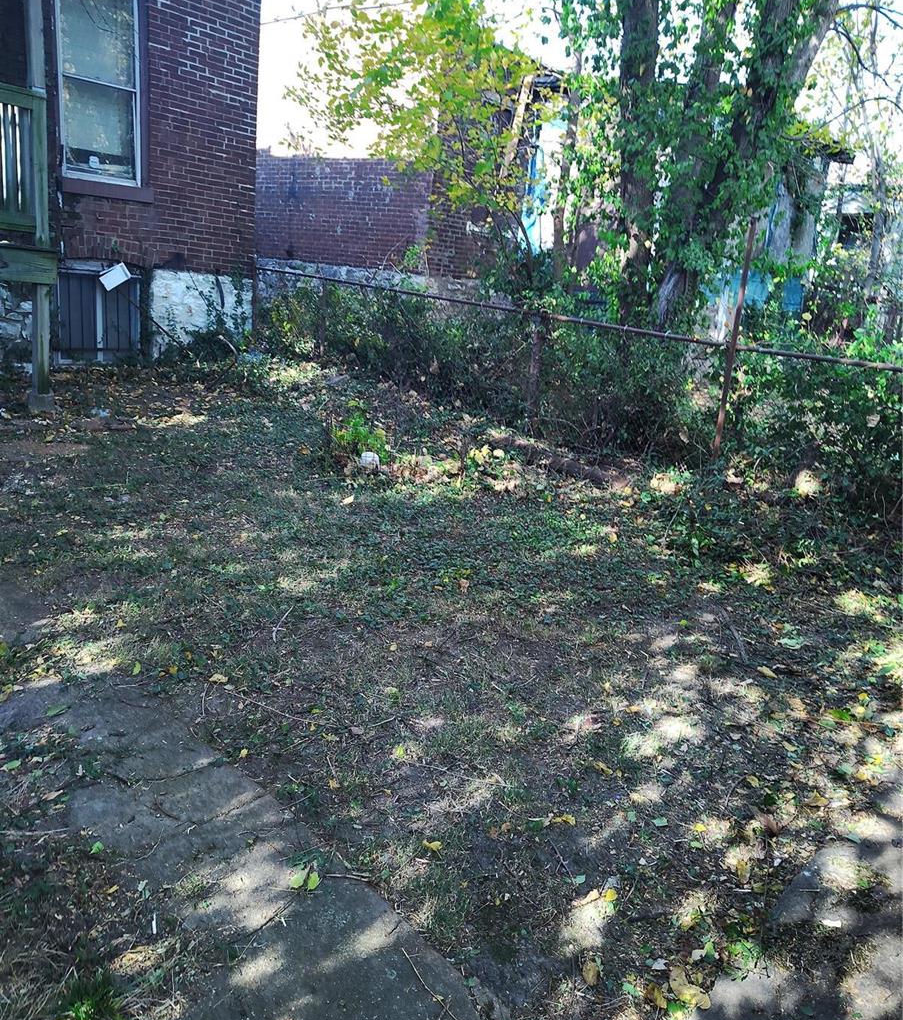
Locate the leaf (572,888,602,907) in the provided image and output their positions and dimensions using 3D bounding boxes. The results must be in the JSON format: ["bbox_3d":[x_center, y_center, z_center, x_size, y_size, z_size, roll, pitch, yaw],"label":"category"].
[{"bbox_3d":[0.338,0.967,2.069,0.089,0.022,0.040,-6,20,-38],"label":"leaf"}]

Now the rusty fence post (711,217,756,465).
[{"bbox_3d":[2.443,-1.431,7.197,0.055,2.080,0.055,-9,19,-43],"label":"rusty fence post"}]

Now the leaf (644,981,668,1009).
[{"bbox_3d":[0.443,1.056,1.804,0.045,0.022,0.063,-1,18,-24],"label":"leaf"}]

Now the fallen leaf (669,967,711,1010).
[{"bbox_3d":[0.520,1.054,1.837,0.073,0.026,0.112,3,16,-13],"label":"fallen leaf"}]

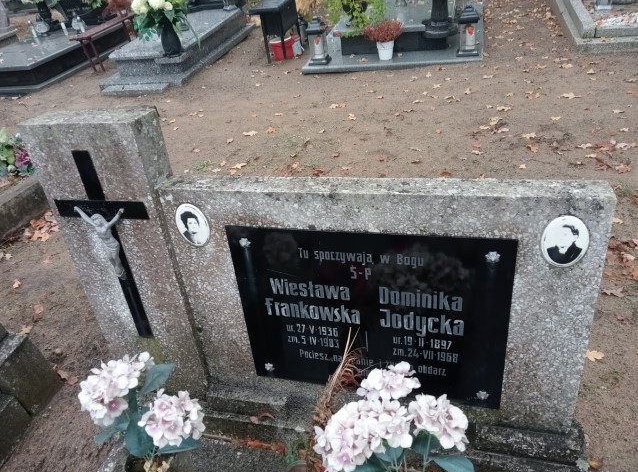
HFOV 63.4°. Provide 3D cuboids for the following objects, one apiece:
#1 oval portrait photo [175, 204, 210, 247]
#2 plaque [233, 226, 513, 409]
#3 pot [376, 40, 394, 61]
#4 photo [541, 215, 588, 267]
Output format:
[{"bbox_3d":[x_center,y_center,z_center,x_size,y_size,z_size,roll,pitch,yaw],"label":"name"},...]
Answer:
[{"bbox_3d":[-0.301,-0.025,1.236,0.087,0.118,0.012,3,31,17],"label":"oval portrait photo"},{"bbox_3d":[0.114,0.194,1.232,0.635,0.475,0.020,3,31,17],"label":"plaque"},{"bbox_3d":[0.665,-1.847,5.150,0.172,0.165,0.172,-2,30,8],"label":"pot"},{"bbox_3d":[0.476,0.013,1.002,0.086,0.118,0.012,3,31,17],"label":"photo"}]

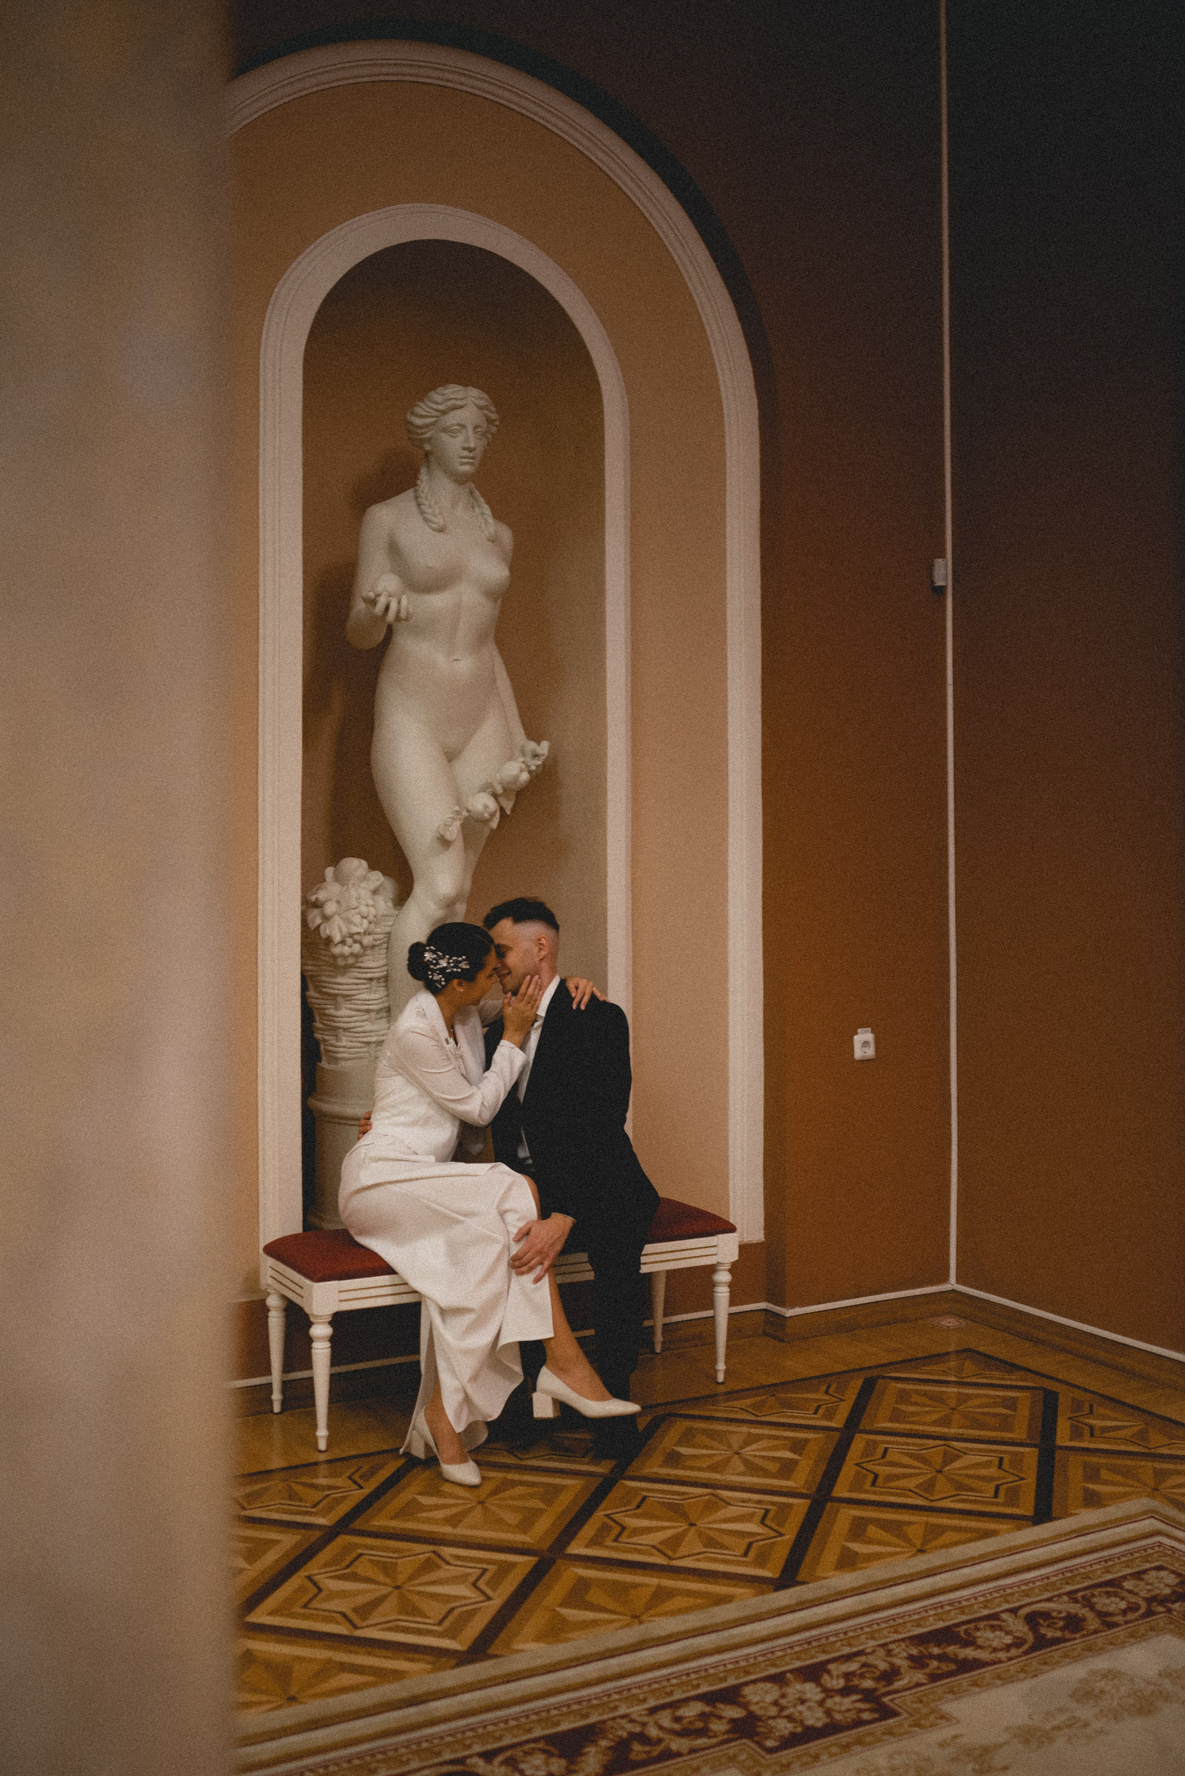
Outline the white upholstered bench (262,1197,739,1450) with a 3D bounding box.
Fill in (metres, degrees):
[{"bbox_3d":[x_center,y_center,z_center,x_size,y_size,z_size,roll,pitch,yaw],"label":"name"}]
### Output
[{"bbox_3d":[-0.233,1.135,4.626,1.221,0.457,0.412,0,0,-29],"label":"white upholstered bench"}]

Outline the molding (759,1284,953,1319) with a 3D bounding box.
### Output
[{"bbox_3d":[0.840,1.270,5.377,0.670,0.025,0.120,0,0,-31],"label":"molding"}]

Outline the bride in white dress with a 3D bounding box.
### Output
[{"bbox_3d":[-0.245,0.723,4.280,0.840,1.280,0.600,0,0,25],"label":"bride in white dress"}]

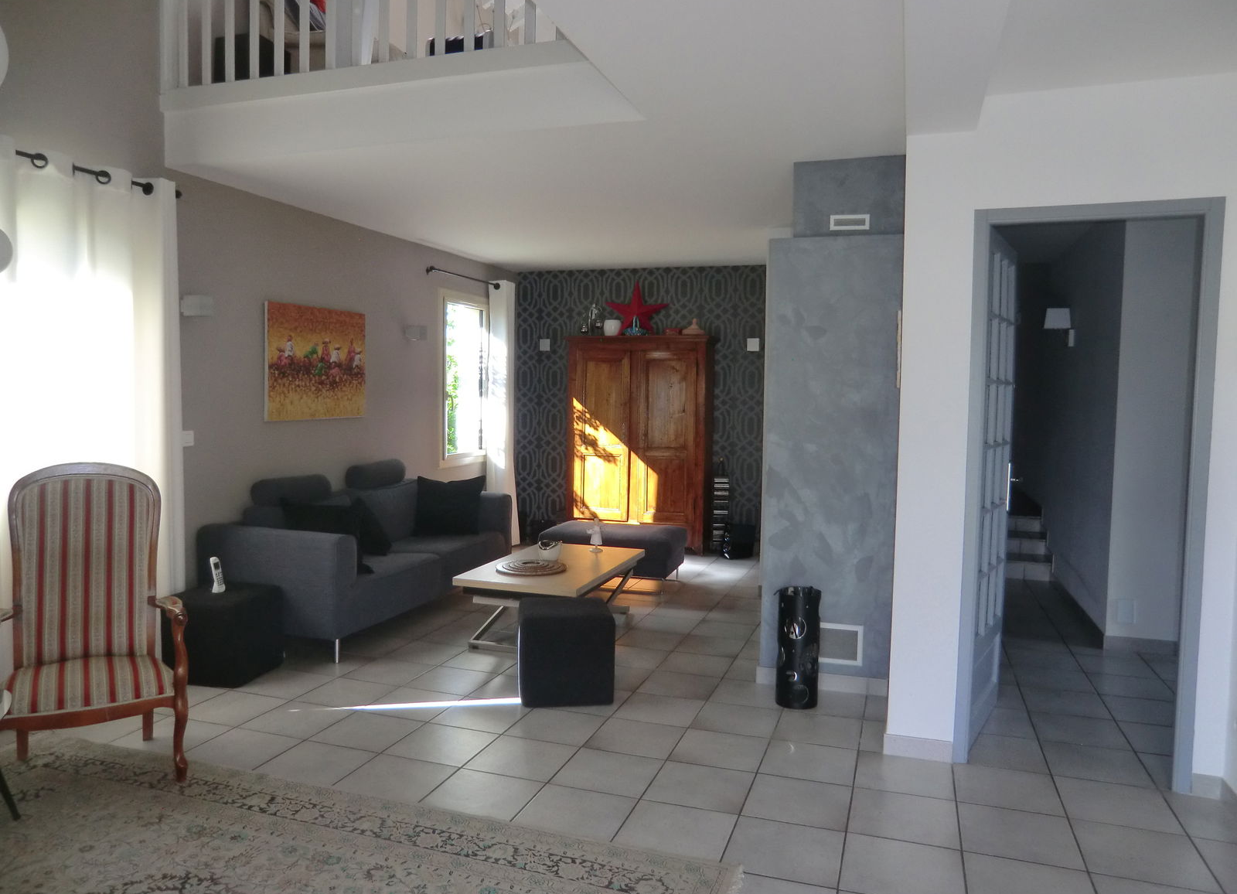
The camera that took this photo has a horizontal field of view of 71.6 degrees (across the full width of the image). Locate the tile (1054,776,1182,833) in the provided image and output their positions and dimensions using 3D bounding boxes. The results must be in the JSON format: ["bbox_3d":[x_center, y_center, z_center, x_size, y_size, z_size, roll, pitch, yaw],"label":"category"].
[{"bbox_3d":[1.704,1.230,2.943,0.337,0.010,0.337,2,3,18],"label":"tile"}]

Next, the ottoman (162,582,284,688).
[{"bbox_3d":[-1.896,0.890,4.131,0.394,0.399,0.394,2,3,9],"label":"ottoman"}]

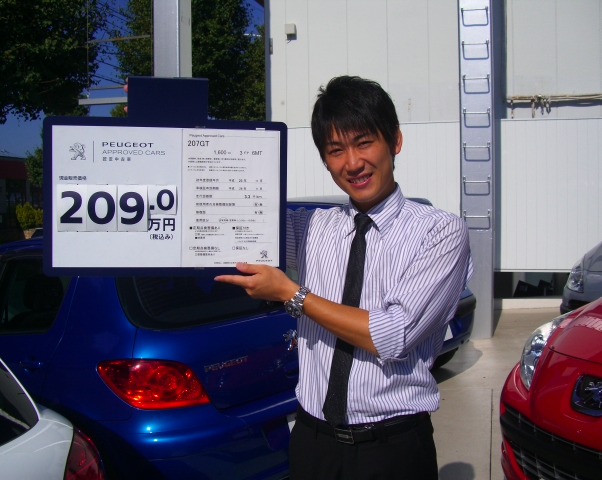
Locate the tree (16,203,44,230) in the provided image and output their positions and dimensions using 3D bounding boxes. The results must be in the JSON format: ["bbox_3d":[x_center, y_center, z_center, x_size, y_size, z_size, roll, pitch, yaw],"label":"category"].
[{"bbox_3d":[-10.587,-0.920,27.500,1.150,1.100,1.100,-2,4,-21],"label":"tree"}]

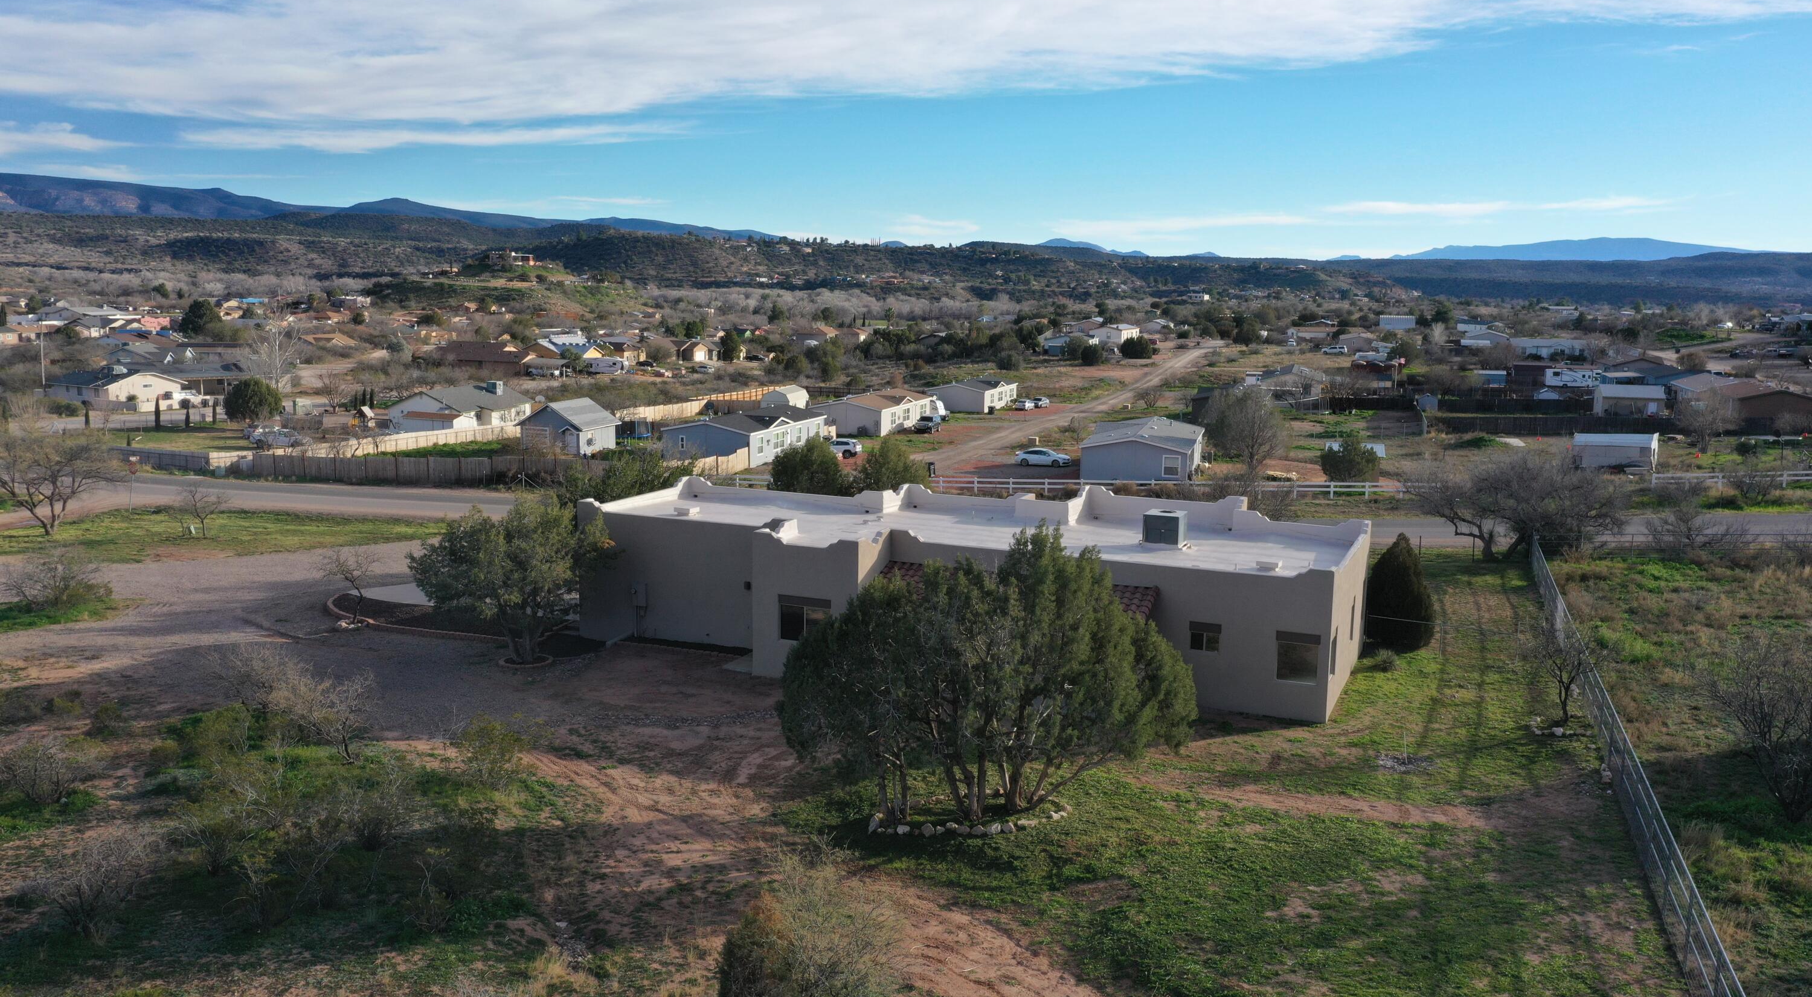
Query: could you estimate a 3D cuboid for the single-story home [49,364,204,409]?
[{"bbox_3d":[-110.565,-15.952,199.522,15.500,4.500,12.200,7,11,35],"label":"single-story home"}]

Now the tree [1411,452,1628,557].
[{"bbox_3d":[30.941,0.479,71.114,10.200,5.300,9.000,0,9,0],"label":"tree"}]

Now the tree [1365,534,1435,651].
[{"bbox_3d":[18.220,3.333,51.612,2.404,4.134,2.404,4,9,20],"label":"tree"}]

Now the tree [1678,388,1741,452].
[{"bbox_3d":[80.627,-7.894,141.155,5.433,6.332,5.162,5,10,29],"label":"tree"}]

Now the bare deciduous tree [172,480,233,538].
[{"bbox_3d":[-38.214,0.541,76.325,2.949,3.110,2.507,-4,10,-27],"label":"bare deciduous tree"}]

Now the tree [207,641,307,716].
[{"bbox_3d":[-19.391,5.278,41.822,2.625,2.041,2.363,-4,10,-25],"label":"tree"}]

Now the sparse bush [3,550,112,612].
[{"bbox_3d":[-35.051,3.150,57.993,3.829,2.263,3.446,-5,10,-31],"label":"sparse bush"}]

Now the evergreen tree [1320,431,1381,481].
[{"bbox_3d":[35.477,-3.460,112.151,4.628,3.689,4.396,3,9,17],"label":"evergreen tree"}]

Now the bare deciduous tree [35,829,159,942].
[{"bbox_3d":[-15.649,7.515,27.202,2.100,2.100,2.100,0,9,0],"label":"bare deciduous tree"}]

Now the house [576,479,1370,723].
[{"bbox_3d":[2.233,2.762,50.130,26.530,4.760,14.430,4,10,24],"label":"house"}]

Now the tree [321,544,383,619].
[{"bbox_3d":[-21.144,3.210,53.841,2.250,2.850,2.250,0,9,0],"label":"tree"}]

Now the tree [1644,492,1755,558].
[{"bbox_3d":[41.096,1.333,72.838,5.000,3.400,4.800,0,9,0],"label":"tree"}]

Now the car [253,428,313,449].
[{"bbox_3d":[-53.774,-5.257,121.798,4.700,1.680,1.850,-3,10,-22],"label":"car"}]

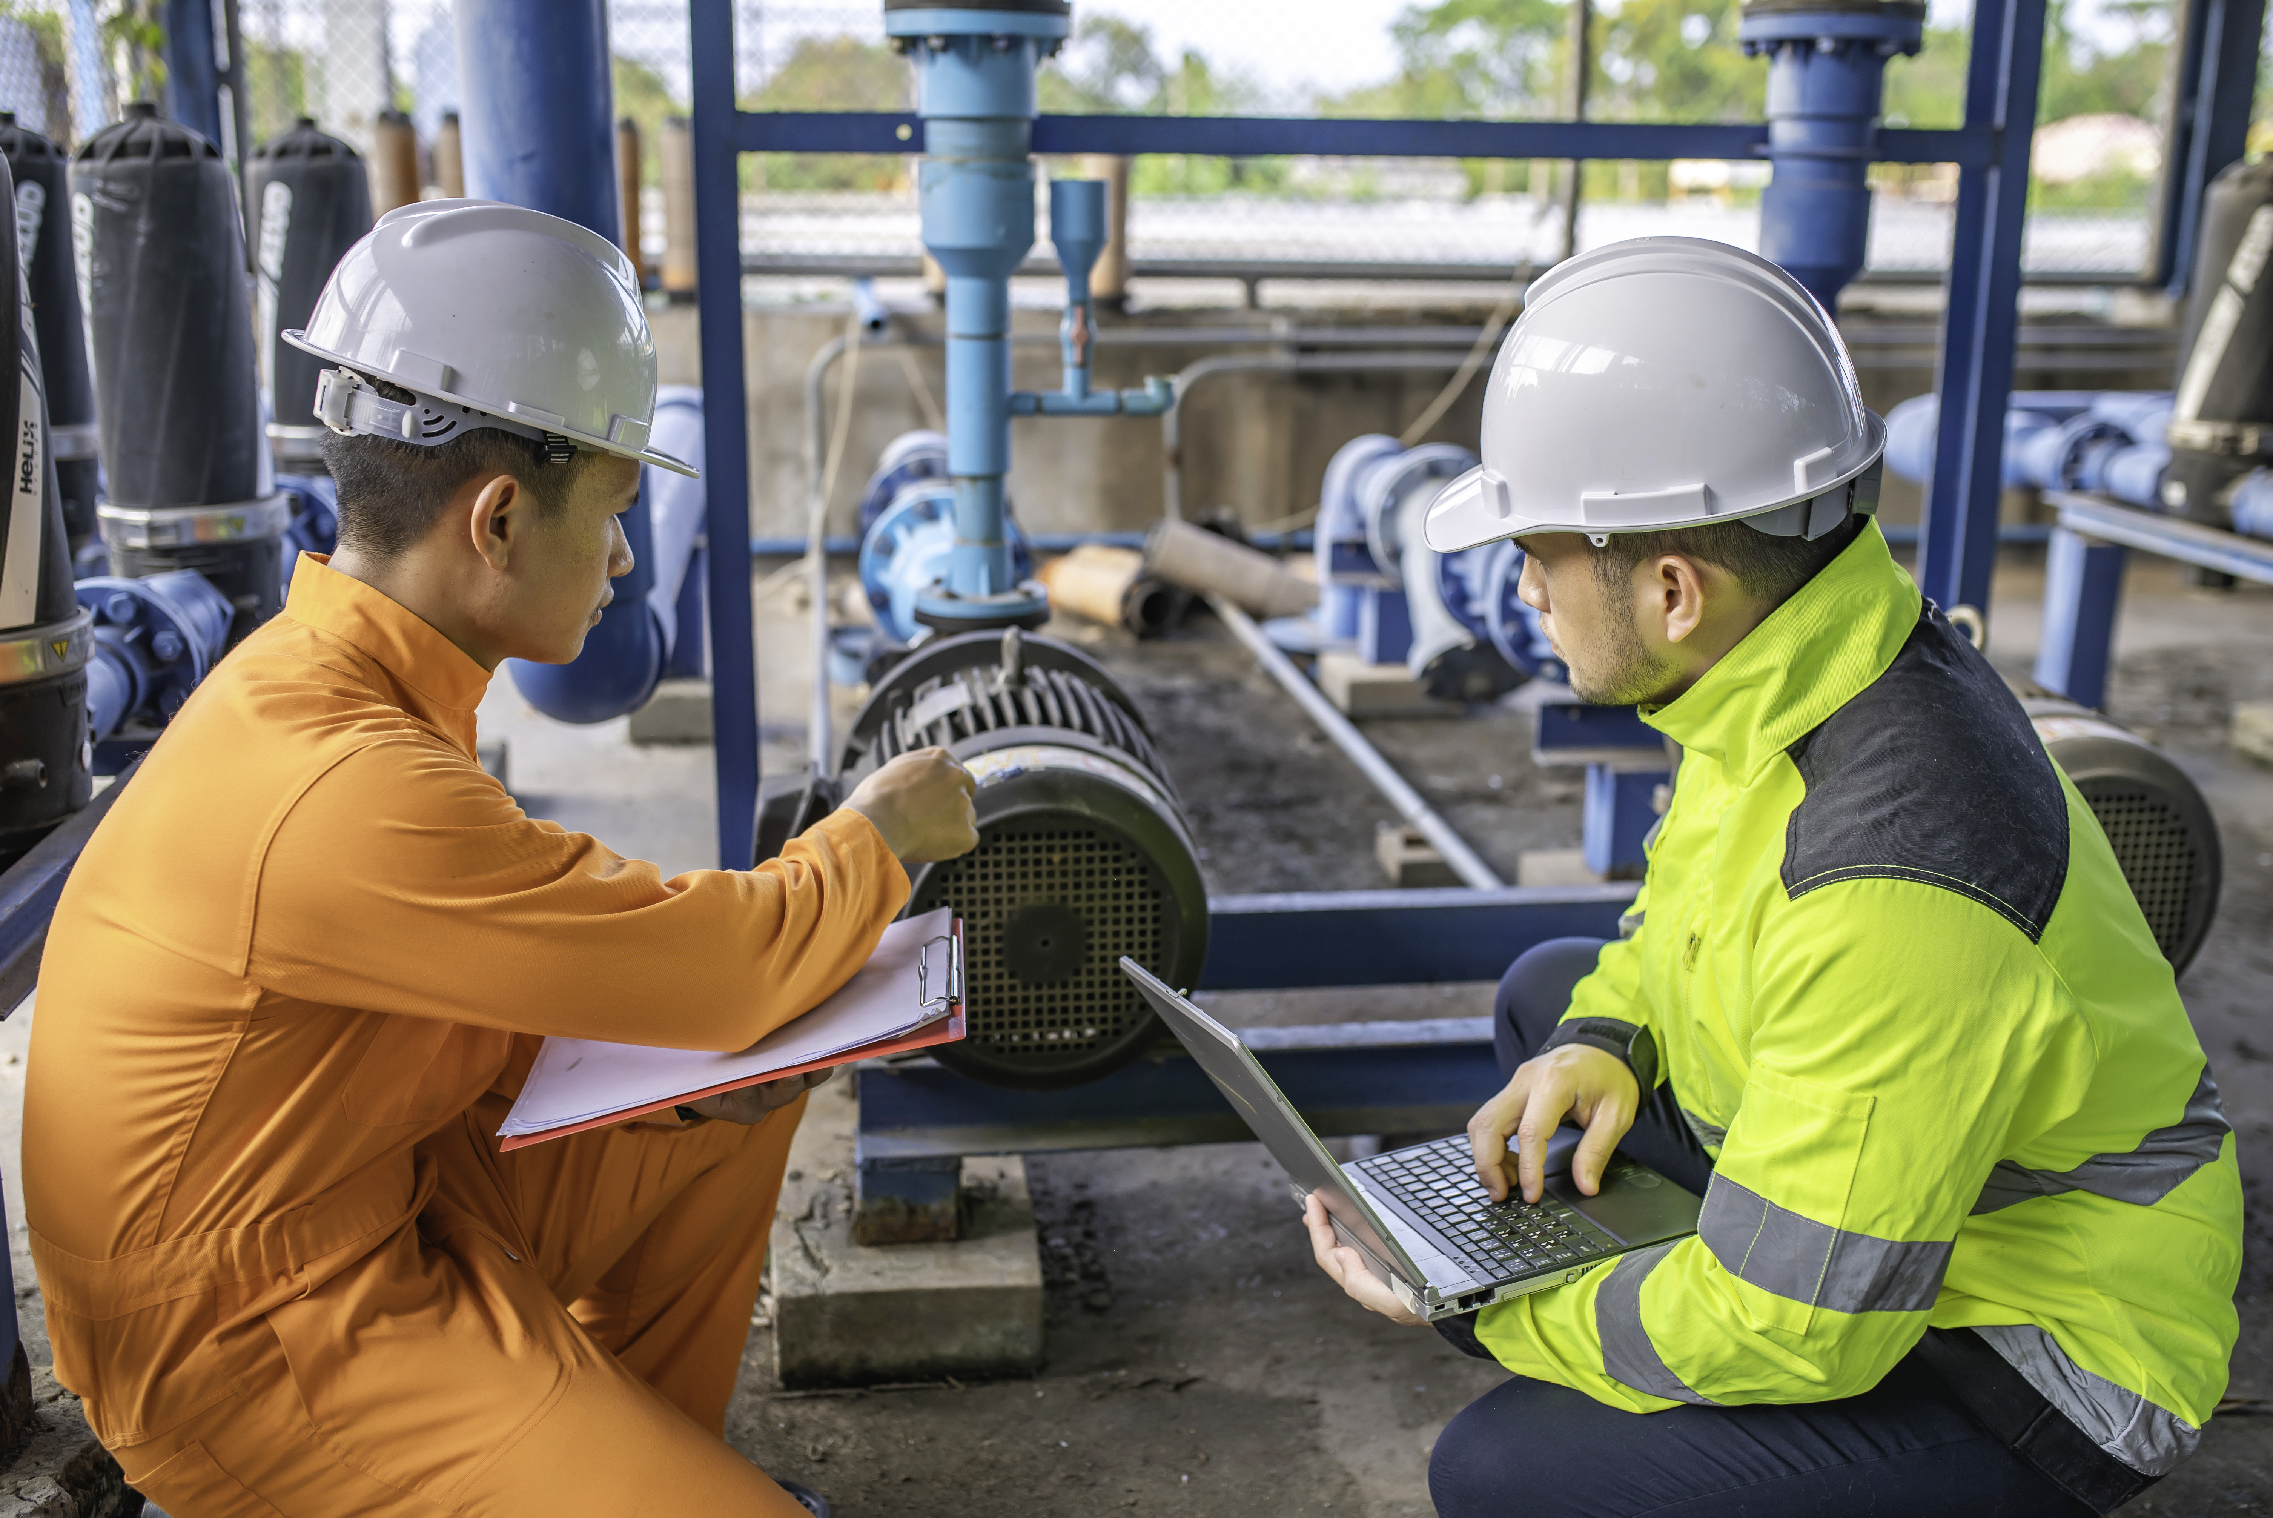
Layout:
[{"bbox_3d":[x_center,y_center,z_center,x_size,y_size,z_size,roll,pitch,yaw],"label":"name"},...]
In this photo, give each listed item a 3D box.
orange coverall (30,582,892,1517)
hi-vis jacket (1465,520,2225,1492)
[{"bbox_3d":[-0.469,0.271,1.580,0.600,0.850,0.490,-9,17,-35],"label":"orange coverall"},{"bbox_3d":[0.481,0.156,1.409,0.450,0.600,0.520,-2,12,26],"label":"hi-vis jacket"}]

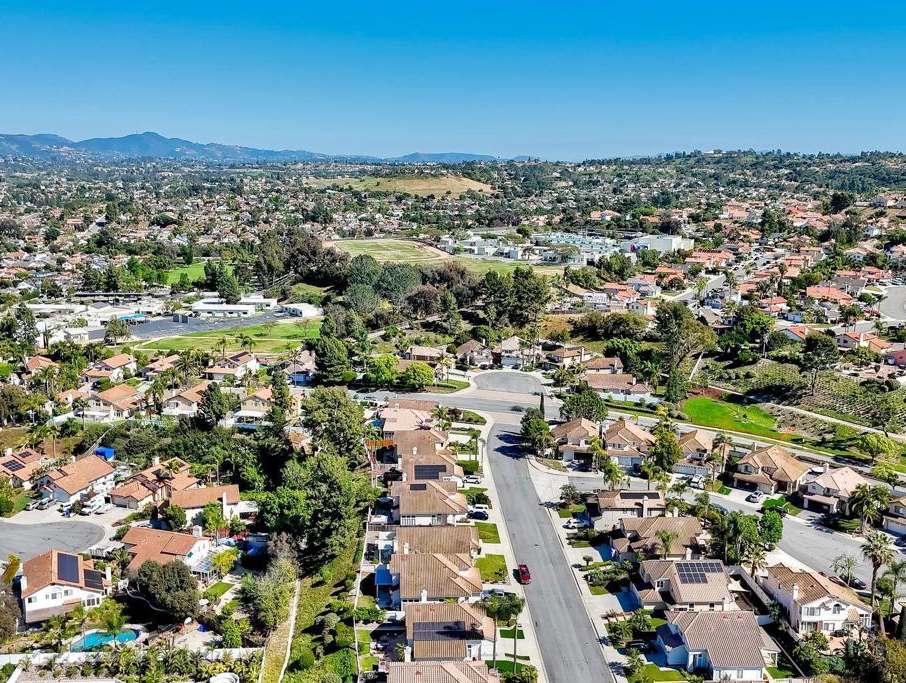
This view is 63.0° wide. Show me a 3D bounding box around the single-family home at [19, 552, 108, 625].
[{"bbox_3d":[-69.880,42.910,134.030,13.600,7.400,15.800,-7,16,-27],"label":"single-family home"}]

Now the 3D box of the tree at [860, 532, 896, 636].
[{"bbox_3d":[67.020,37.530,117.950,5.400,16.200,5.400,0,14,0],"label":"tree"}]

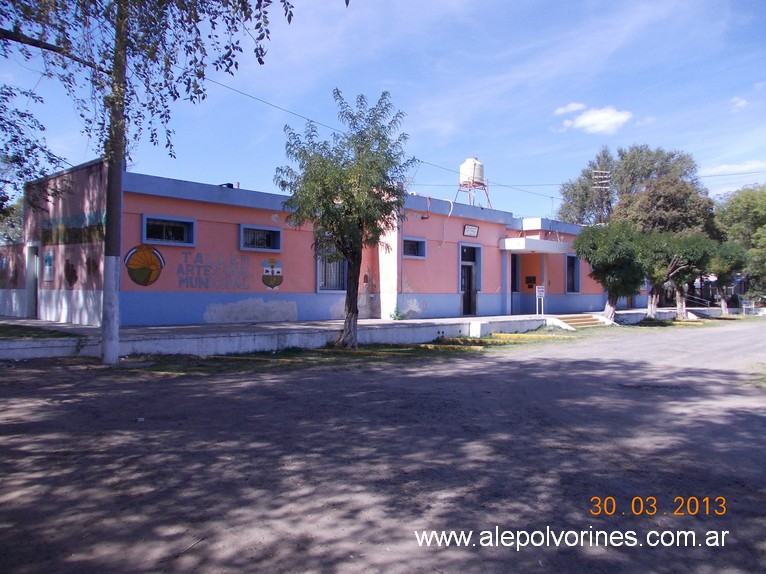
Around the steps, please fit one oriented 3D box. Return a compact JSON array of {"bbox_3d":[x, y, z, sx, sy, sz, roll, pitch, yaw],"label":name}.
[{"bbox_3d":[9.121,1.565,28.256,0.850,0.460,3.100,1,0,43],"label":"steps"}]

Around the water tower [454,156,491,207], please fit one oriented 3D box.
[{"bbox_3d":[4.281,-4.849,29.300,1.400,2.650,1.400,1,0,43],"label":"water tower"}]

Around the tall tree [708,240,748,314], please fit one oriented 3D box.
[{"bbox_3d":[24.097,-0.628,43.200,2.800,5.100,2.800,1,0,0],"label":"tall tree"}]

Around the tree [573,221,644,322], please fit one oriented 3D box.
[{"bbox_3d":[10.558,-0.702,29.000,3.300,4.750,3.300,1,0,0],"label":"tree"}]

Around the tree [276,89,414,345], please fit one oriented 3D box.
[{"bbox_3d":[-0.990,-1.871,16.800,3.700,6.900,3.600,1,0,0],"label":"tree"}]

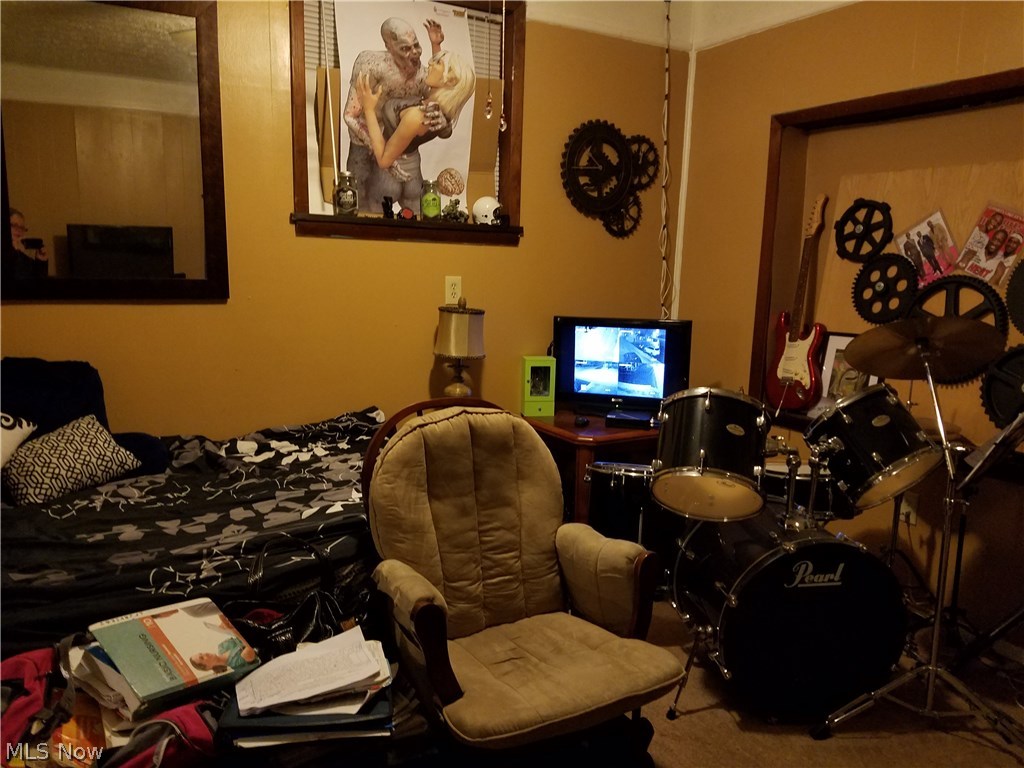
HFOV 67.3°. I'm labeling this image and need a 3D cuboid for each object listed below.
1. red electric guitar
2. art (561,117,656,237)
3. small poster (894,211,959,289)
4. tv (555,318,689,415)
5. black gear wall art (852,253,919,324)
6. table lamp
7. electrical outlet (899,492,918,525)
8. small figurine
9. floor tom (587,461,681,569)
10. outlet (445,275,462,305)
[{"bbox_3d":[1.290,-0.344,3.365,0.075,0.950,0.300,1,9,-31],"label":"red electric guitar"},{"bbox_3d":[0.473,-0.947,3.581,0.563,0.524,0.050,-4,10,-30],"label":"art"},{"bbox_3d":[1.585,-0.513,2.954,0.006,0.240,0.205,-4,-14,-30],"label":"small poster"},{"bbox_3d":[0.491,-0.067,3.420,0.600,0.434,0.170,3,9,11],"label":"tv"},{"bbox_3d":[1.499,-0.384,3.094,0.030,0.278,0.282,-4,10,-30],"label":"black gear wall art"},{"bbox_3d":[-0.208,-0.131,3.101,0.190,0.430,0.190,1,9,0],"label":"table lamp"},{"bbox_3d":[1.498,0.474,2.906,0.010,0.117,0.073,-4,10,-30],"label":"electrical outlet"},{"bbox_3d":[-0.237,-0.720,3.211,0.095,0.105,0.070,-4,10,-30],"label":"small figurine"},{"bbox_3d":[0.482,0.658,2.903,0.440,0.698,0.440,-4,10,-30],"label":"floor tom"},{"bbox_3d":[-0.247,-0.396,3.267,0.073,0.118,0.010,-4,10,-30],"label":"outlet"}]

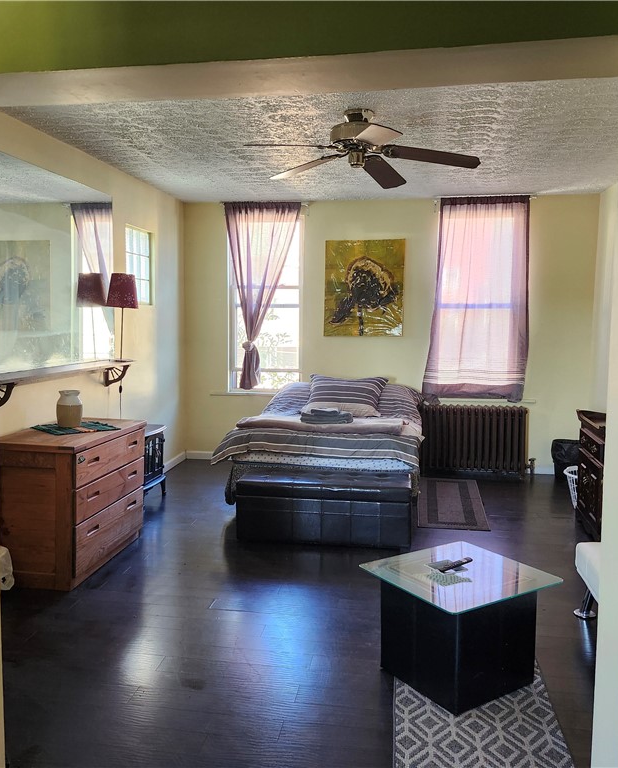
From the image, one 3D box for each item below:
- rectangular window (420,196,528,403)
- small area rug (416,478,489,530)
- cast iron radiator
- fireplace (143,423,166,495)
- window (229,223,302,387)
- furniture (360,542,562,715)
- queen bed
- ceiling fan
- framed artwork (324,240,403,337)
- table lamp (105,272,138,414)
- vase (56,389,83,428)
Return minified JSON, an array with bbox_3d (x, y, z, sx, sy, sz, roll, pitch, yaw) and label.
[{"bbox_3d":[1.579,-0.755,6.375,0.827,1.793,0.110,1,5,9],"label":"rectangular window"},{"bbox_3d":[1.123,0.924,5.398,0.493,0.012,1.539,1,5,9],"label":"small area rug"},{"bbox_3d":[1.536,0.530,6.420,0.971,0.664,0.189,1,5,10],"label":"cast iron radiator"},{"bbox_3d":[-1.321,0.650,5.397,0.314,0.559,0.503,1,5,10],"label":"fireplace"},{"bbox_3d":[-0.432,-0.772,6.723,0.744,1.689,0.100,1,5,9],"label":"window"},{"bbox_3d":[0.591,0.952,2.696,0.556,0.421,0.556,-3,6,-34],"label":"furniture"},{"bbox_3d":[0.182,0.464,5.627,1.502,0.912,2.235,1,5,10],"label":"queen bed"},{"bbox_3d":[0.298,-1.369,3.804,1.307,0.314,1.321,1,5,9],"label":"ceiling fan"},{"bbox_3d":[0.537,-0.926,6.604,0.775,0.929,0.035,1,5,10],"label":"framed artwork"},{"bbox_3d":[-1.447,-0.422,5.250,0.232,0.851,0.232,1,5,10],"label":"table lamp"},{"bbox_3d":[-1.493,0.149,4.238,0.157,0.236,0.157,1,5,10],"label":"vase"}]

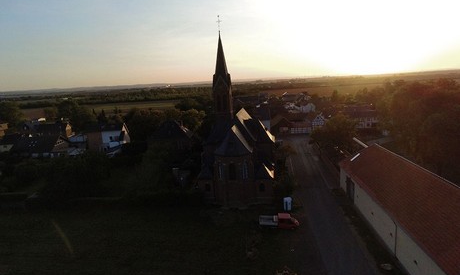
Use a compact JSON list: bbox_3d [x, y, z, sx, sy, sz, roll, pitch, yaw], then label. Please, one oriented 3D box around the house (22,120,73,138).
[{"bbox_3d":[-62.870,-1.130,101.600,13.500,8.600,8.500,-1,11,8],"label":"house"}]

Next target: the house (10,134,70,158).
[{"bbox_3d":[-53.030,2.830,82.130,12.000,7.300,8.000,-1,11,10],"label":"house"}]

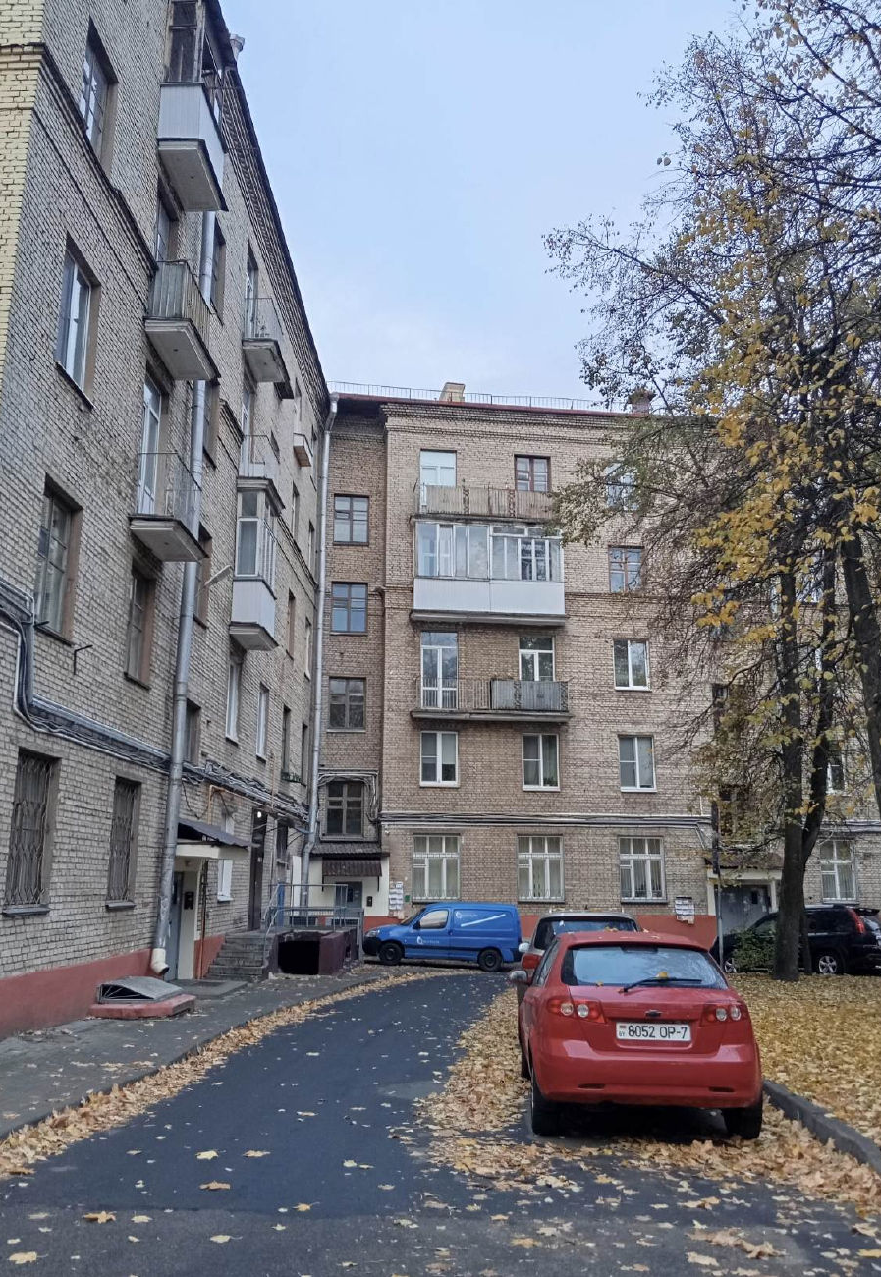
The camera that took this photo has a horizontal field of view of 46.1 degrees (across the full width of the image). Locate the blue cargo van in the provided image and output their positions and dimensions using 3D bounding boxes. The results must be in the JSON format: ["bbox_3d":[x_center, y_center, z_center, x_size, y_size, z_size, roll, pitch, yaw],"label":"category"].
[{"bbox_3d":[0.071,8.055,28.281,4.140,1.810,1.760,0,-14,9],"label":"blue cargo van"}]

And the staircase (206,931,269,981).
[{"bbox_3d":[-3.915,6.338,20.657,1.100,0.800,2.000,0,-13,2],"label":"staircase"}]

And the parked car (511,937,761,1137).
[{"bbox_3d":[1.595,3.372,9.311,1.760,1.450,4.300,0,-14,2],"label":"parked car"}]

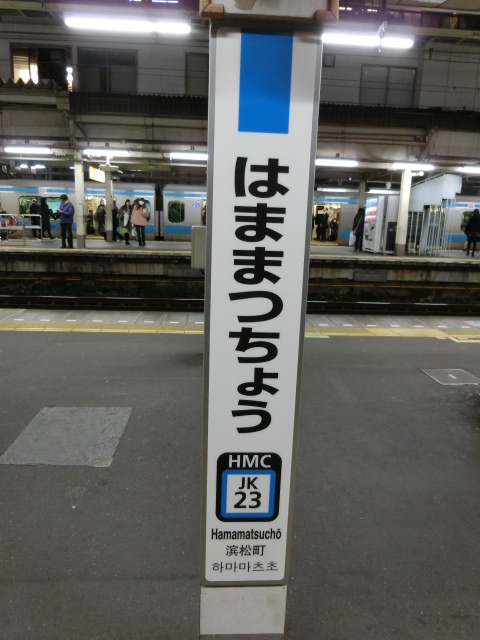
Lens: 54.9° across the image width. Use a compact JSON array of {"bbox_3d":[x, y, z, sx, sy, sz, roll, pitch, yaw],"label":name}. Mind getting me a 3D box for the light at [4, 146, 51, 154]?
[{"bbox_3d":[-6.066,-4.857,13.255,1.300,0.170,0.200,1,13,-4],"label":"light"}]

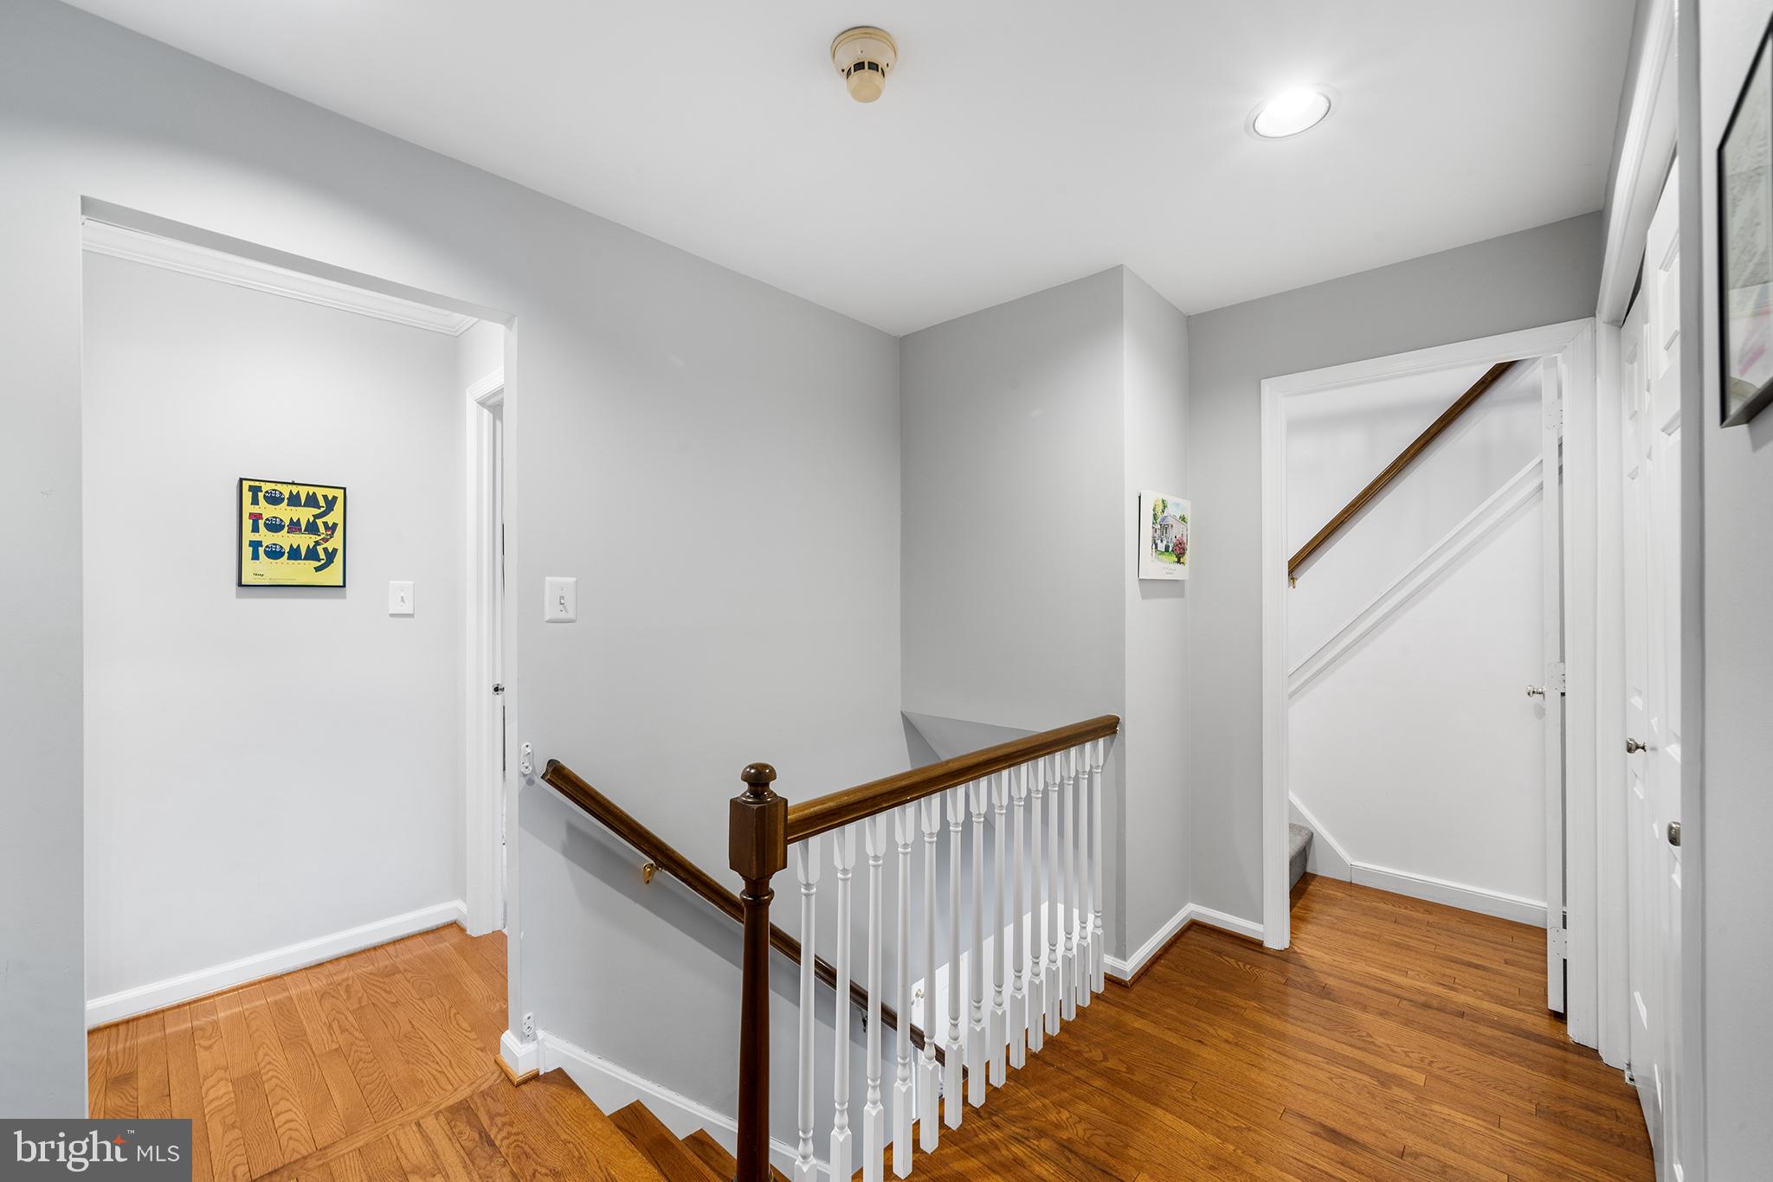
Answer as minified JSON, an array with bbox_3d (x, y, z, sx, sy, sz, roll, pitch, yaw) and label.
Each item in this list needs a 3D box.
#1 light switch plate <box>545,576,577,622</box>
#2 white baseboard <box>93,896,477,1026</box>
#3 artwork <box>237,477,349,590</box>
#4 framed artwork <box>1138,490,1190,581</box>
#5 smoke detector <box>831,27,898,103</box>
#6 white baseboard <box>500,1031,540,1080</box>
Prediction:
[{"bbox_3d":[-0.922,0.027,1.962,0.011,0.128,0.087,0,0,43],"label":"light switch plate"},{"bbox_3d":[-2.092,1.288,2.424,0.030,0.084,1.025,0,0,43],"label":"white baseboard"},{"bbox_3d":[-2.094,-0.195,2.437,0.022,0.371,0.289,0,0,43],"label":"artwork"},{"bbox_3d":[1.040,-0.198,2.574,0.020,0.314,0.460,0,0,43],"label":"framed artwork"},{"bbox_3d":[-0.044,-1.068,1.423,0.132,0.090,0.132,0,0,-2],"label":"smoke detector"},{"bbox_3d":[-1.026,1.280,1.925,0.130,0.084,0.068,0,0,43],"label":"white baseboard"}]

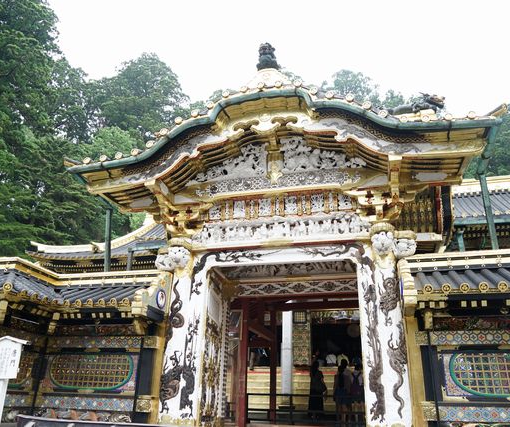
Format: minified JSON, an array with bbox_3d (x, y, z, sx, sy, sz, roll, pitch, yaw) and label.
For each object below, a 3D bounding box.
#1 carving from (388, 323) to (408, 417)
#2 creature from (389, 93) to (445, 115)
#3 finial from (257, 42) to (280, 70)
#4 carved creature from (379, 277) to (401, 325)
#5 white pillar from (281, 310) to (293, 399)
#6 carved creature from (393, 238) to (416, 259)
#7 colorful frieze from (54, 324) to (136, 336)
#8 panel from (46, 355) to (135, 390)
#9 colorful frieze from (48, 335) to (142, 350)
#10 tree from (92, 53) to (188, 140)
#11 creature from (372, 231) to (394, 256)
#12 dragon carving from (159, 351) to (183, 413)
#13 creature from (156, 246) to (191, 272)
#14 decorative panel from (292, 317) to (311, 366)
[{"bbox_3d":[1.820,1.977,5.467,0.230,1.150,0.110,-5,-22,16],"label":"carving"},{"bbox_3d":[2.968,-2.017,7.888,1.000,0.400,0.320,-5,-22,16],"label":"creature"},{"bbox_3d":[0.221,-2.557,6.973,0.320,0.470,0.330,-5,-22,16],"label":"finial"},{"bbox_3d":[1.829,1.188,5.771,0.250,0.650,0.110,-5,-22,16],"label":"carved creature"},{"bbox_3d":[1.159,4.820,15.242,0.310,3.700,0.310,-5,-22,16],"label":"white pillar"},{"bbox_3d":[2.093,0.480,5.870,0.320,0.310,0.280,-5,-22,16],"label":"carved creature"},{"bbox_3d":[-2.628,1.911,6.957,1.480,0.170,0.120,-5,-22,16],"label":"colorful frieze"},{"bbox_3d":[-2.610,2.484,6.706,1.650,0.560,0.100,-5,-22,16],"label":"panel"},{"bbox_3d":[-2.596,2.076,6.860,1.680,0.210,0.100,-5,-22,16],"label":"colorful frieze"},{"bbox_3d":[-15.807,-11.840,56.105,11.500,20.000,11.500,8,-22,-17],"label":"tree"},{"bbox_3d":[1.758,0.417,5.880,0.280,0.310,0.320,-5,-22,16],"label":"creature"},{"bbox_3d":[-1.172,2.353,5.977,0.330,0.820,0.100,-5,-22,16],"label":"dragon carving"},{"bbox_3d":[-1.249,0.714,6.661,0.570,0.370,0.380,-5,-22,16],"label":"creature"},{"bbox_3d":[1.805,4.878,16.316,0.734,1.776,0.080,-6,-24,18],"label":"decorative panel"}]

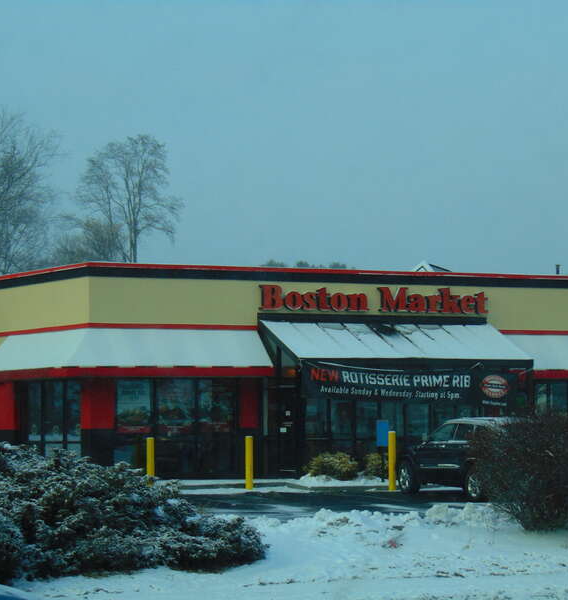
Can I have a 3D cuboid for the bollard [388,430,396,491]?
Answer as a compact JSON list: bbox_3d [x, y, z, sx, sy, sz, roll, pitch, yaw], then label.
[{"bbox_3d":[2.443,3.632,56.200,0.170,1.330,0.170,0,-3,0],"label":"bollard"}]

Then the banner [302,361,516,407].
[{"bbox_3d":[3.162,2.125,62.407,6.080,1.060,0.060,1,-3,-27],"label":"banner"}]

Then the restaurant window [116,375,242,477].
[{"bbox_3d":[-2.454,2.972,57.992,3.301,2.343,0.120,1,-4,-28],"label":"restaurant window"}]

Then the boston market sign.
[{"bbox_3d":[2.398,-0.005,64.517,6.800,0.640,0.180,1,-3,-27],"label":"boston market sign"}]

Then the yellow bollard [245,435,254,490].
[{"bbox_3d":[-0.792,3.768,57.800,0.170,1.240,0.170,1,-3,-27],"label":"yellow bollard"}]

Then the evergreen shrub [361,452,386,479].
[{"bbox_3d":[2.212,4.052,61.000,0.660,0.660,0.640,0,-3,0],"label":"evergreen shrub"}]

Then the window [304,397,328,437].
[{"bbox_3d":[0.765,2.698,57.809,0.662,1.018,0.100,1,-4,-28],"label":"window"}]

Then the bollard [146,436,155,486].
[{"bbox_3d":[-2.899,3.540,54.200,0.170,1.118,0.170,1,-4,-28],"label":"bollard"}]

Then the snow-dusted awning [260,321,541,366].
[{"bbox_3d":[2.900,1.115,63.566,6.750,1.170,2.250,1,-3,-27],"label":"snow-dusted awning"}]

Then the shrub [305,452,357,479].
[{"bbox_3d":[1.089,3.816,57.200,1.176,0.665,1.050,1,-4,-28],"label":"shrub"}]

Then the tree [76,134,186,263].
[{"bbox_3d":[-7.351,-0.118,118.000,5.011,15.412,5.011,0,-3,-4],"label":"tree"}]

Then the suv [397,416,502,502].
[{"bbox_3d":[4.223,3.393,54.451,1.870,1.740,4.700,1,-3,-29],"label":"suv"}]

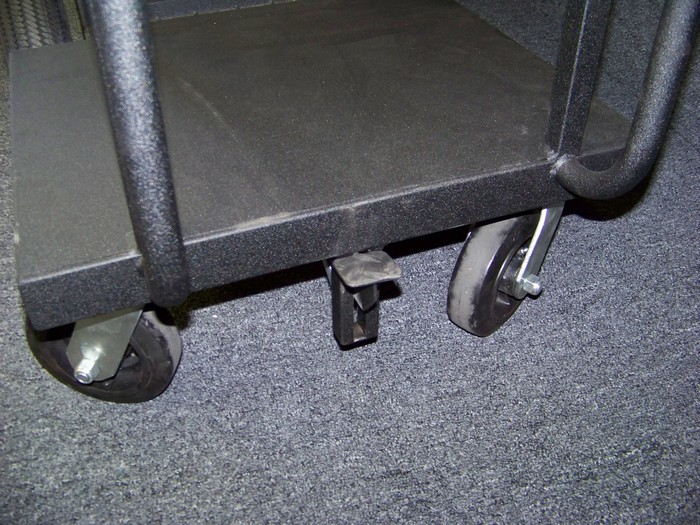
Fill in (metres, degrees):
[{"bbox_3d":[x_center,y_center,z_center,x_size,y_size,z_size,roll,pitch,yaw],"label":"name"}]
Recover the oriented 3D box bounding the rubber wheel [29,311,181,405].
[{"bbox_3d":[-0.233,0.068,0.694,0.167,0.180,0.090,5,39,9],"label":"rubber wheel"}]

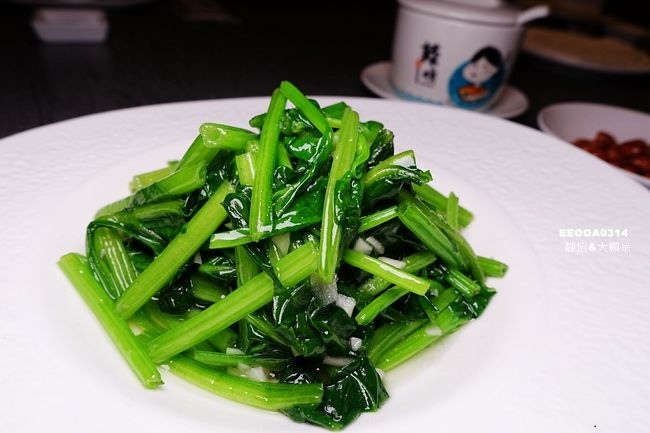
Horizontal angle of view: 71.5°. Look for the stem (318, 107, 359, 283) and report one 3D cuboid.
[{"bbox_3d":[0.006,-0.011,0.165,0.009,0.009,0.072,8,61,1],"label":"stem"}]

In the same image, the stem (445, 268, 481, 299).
[{"bbox_3d":[0.051,0.025,0.168,0.017,0.006,0.005,34,3,-16],"label":"stem"}]

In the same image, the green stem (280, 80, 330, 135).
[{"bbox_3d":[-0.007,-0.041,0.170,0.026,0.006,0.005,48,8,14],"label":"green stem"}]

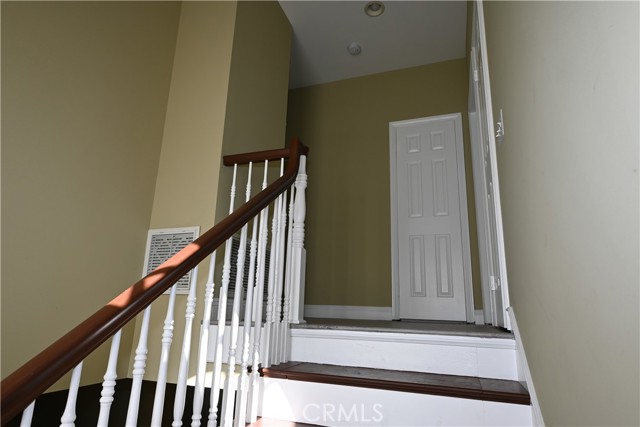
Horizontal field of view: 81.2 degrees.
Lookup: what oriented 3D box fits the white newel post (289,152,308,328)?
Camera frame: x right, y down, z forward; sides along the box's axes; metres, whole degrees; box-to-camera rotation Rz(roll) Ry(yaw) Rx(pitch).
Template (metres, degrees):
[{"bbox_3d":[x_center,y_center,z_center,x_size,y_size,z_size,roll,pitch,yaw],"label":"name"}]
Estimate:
[{"bbox_3d":[-0.126,0.130,2.304,0.082,1.045,0.082,-3,-15,20],"label":"white newel post"}]

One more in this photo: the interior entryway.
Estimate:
[{"bbox_3d":[1.091,-0.005,3.766,0.745,2.110,0.060,-3,-15,20],"label":"interior entryway"}]

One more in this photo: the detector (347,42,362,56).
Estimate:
[{"bbox_3d":[0.361,-1.722,3.910,0.142,0.045,0.142,-3,-15,20],"label":"detector"}]

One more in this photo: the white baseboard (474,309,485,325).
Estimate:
[{"bbox_3d":[1.449,0.939,3.381,0.081,0.126,0.016,-3,-15,20],"label":"white baseboard"}]

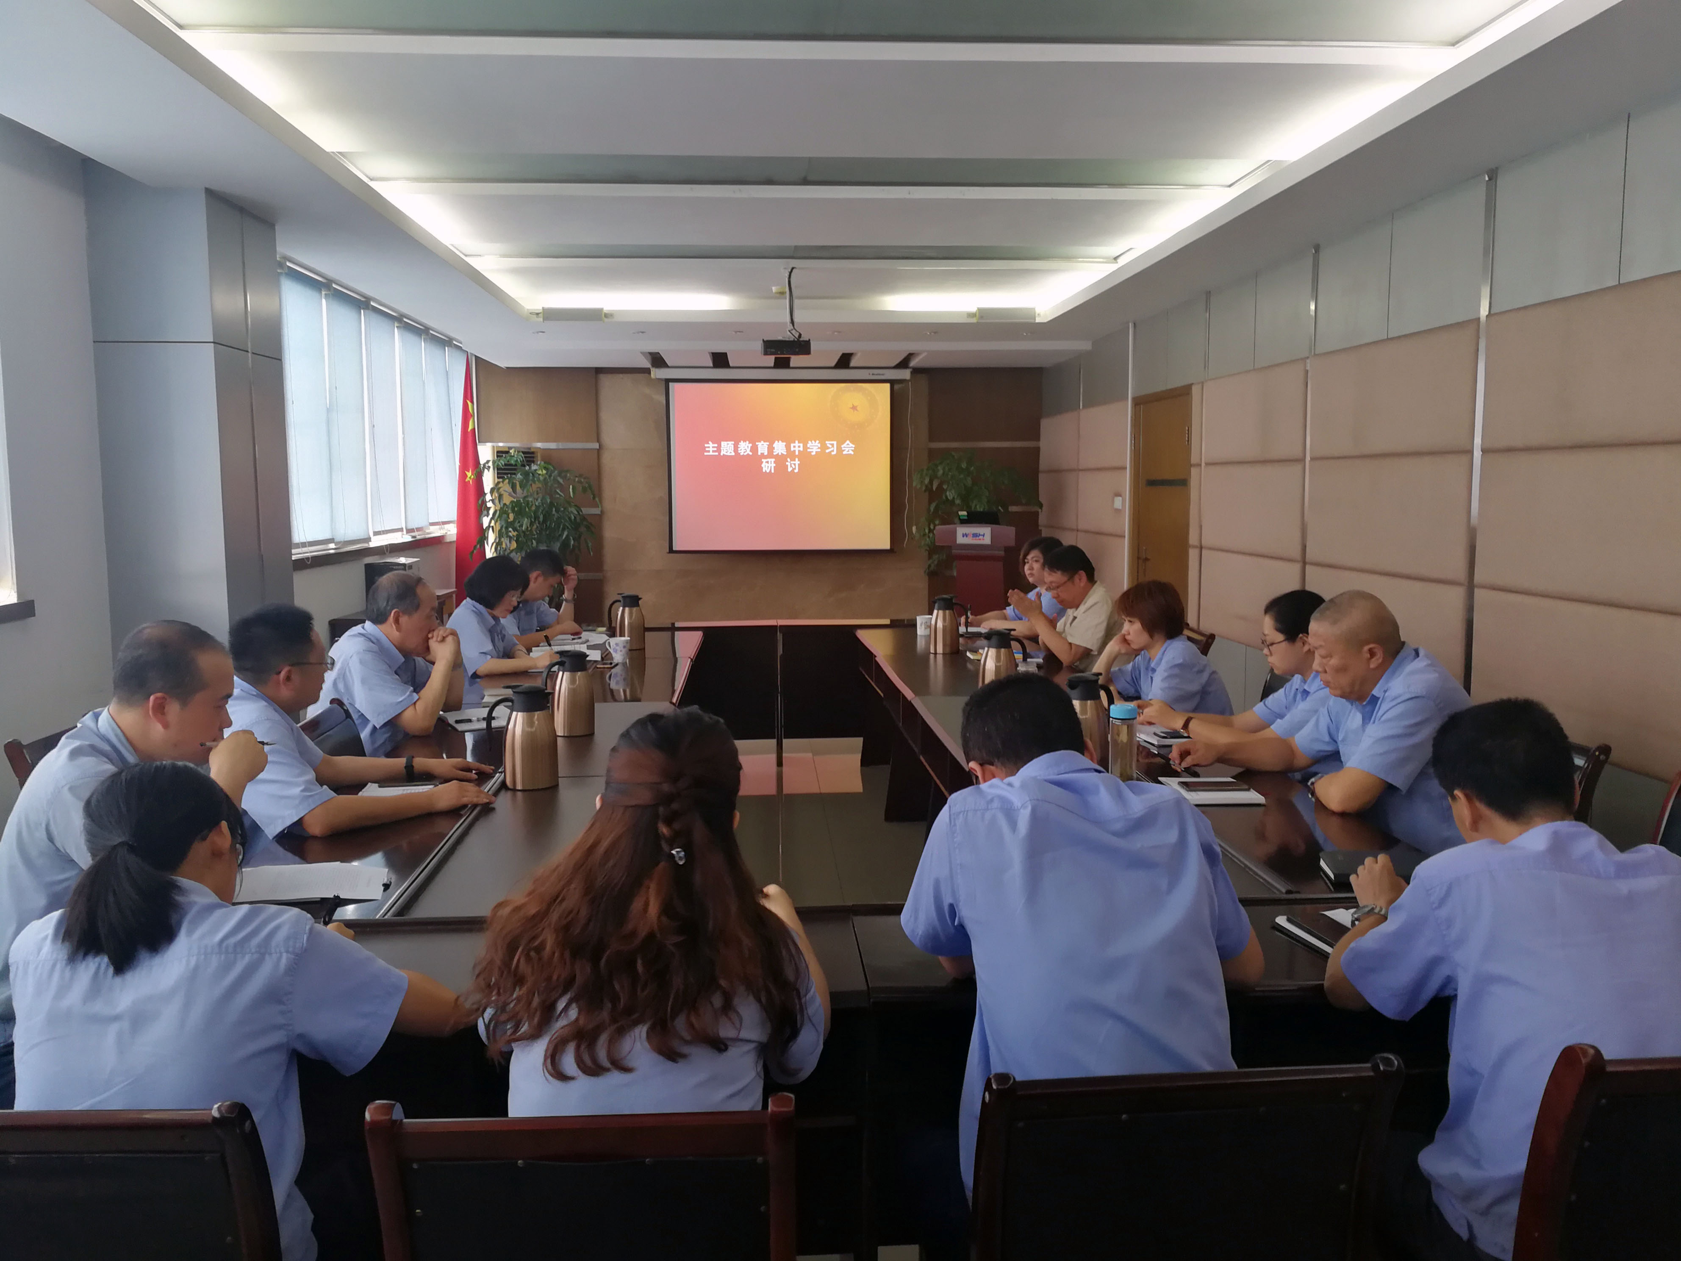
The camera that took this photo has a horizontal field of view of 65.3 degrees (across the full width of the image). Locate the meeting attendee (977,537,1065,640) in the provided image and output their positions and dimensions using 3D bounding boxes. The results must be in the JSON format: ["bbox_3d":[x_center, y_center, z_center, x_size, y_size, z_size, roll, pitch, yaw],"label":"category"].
[{"bbox_3d":[1.019,0.105,7.034,0.680,1.255,0.500,-1,6,-4],"label":"meeting attendee"}]

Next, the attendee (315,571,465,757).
[{"bbox_3d":[-1.405,0.438,4.241,0.600,1.238,0.520,-1,6,-9],"label":"attendee"}]

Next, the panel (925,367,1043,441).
[{"bbox_3d":[1.399,-2.176,12.684,1.116,0.706,0.060,-1,6,-4],"label":"panel"}]

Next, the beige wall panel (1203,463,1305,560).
[{"bbox_3d":[1.814,-0.540,5.805,0.050,0.405,1.190,-1,6,-4],"label":"beige wall panel"}]

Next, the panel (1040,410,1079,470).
[{"bbox_3d":[2.020,-1.719,12.028,0.050,0.504,1.512,-1,6,-4],"label":"panel"}]

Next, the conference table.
[{"bbox_3d":[-0.143,0.624,4.811,2.595,0.760,5.606,-1,6,-4],"label":"conference table"}]

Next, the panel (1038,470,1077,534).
[{"bbox_3d":[2.022,-1.195,12.086,0.050,0.552,1.512,-1,6,-4],"label":"panel"}]

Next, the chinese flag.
[{"bbox_3d":[-2.437,-0.838,8.621,0.240,1.909,0.210,-1,6,-4],"label":"chinese flag"}]

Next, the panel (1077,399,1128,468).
[{"bbox_3d":[2.121,-1.552,10.522,0.050,0.504,1.498,-1,6,-4],"label":"panel"}]

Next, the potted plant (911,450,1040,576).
[{"bbox_3d":[1.248,-0.724,12.103,1.183,1.821,1.000,-1,6,-4],"label":"potted plant"}]

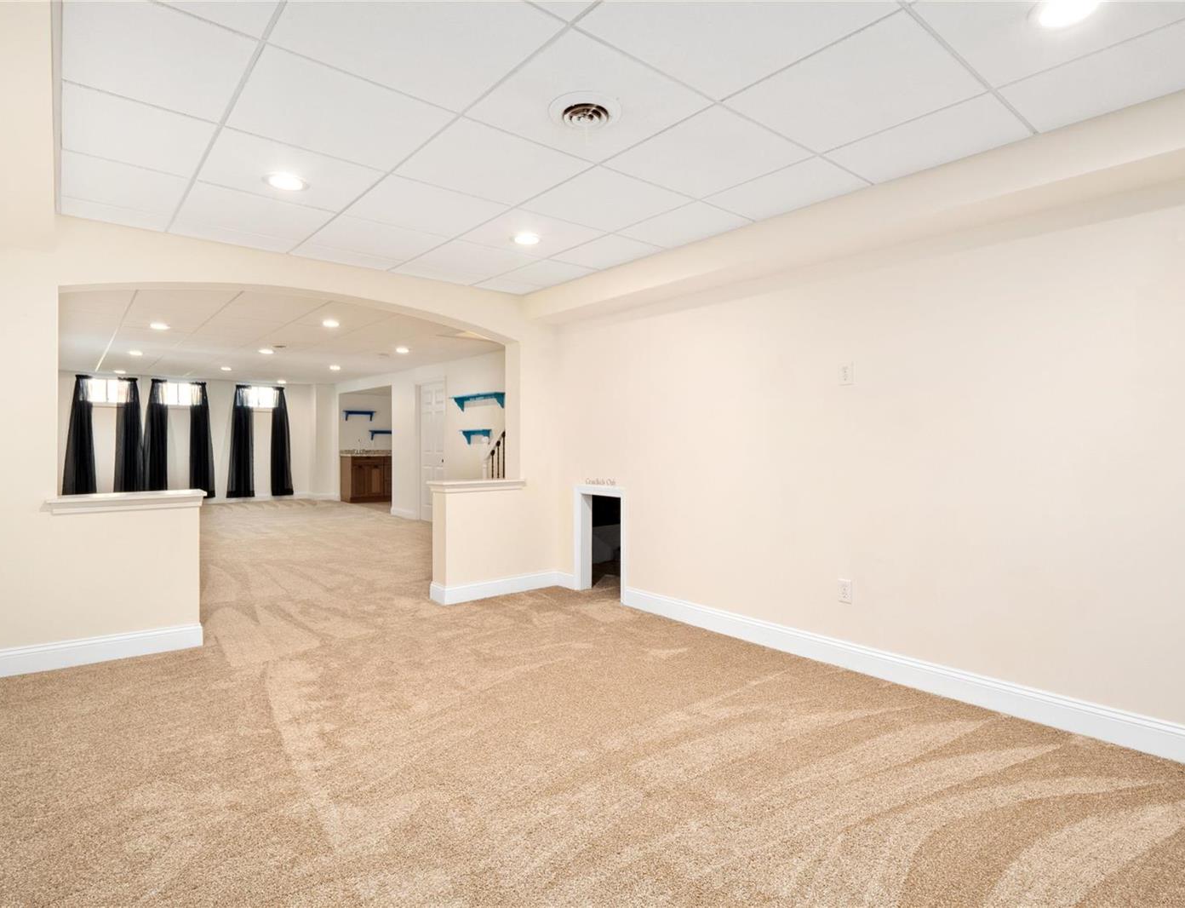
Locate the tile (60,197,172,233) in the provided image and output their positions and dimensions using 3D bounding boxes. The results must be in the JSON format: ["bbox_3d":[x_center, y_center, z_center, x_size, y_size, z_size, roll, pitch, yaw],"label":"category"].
[{"bbox_3d":[-2.381,-1.205,3.037,0.426,0.020,0.300,-1,2,-40],"label":"tile"}]

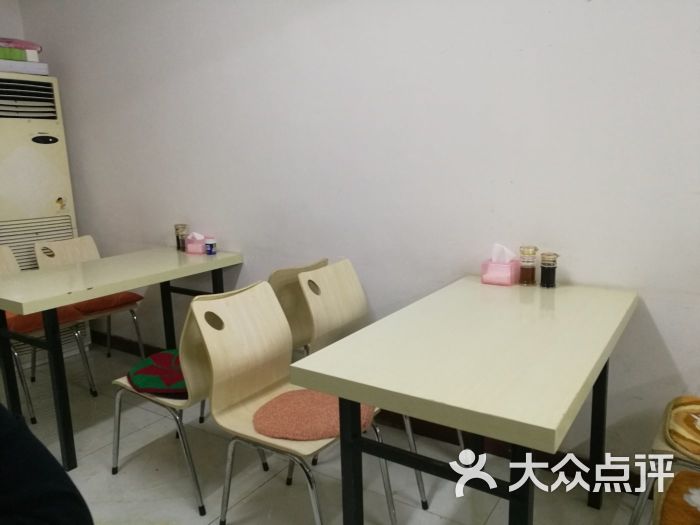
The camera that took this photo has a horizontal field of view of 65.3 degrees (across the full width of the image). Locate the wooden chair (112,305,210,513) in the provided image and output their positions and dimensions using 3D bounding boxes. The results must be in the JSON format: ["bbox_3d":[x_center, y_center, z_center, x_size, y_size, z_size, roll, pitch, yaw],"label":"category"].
[{"bbox_3d":[-0.649,0.464,2.145,0.580,0.800,0.385,5,13,33],"label":"wooden chair"}]

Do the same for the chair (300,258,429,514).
[{"bbox_3d":[0.134,0.435,2.171,0.580,0.800,0.385,6,13,36],"label":"chair"}]

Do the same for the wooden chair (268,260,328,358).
[{"bbox_3d":[-0.410,0.386,2.515,0.580,0.800,0.385,7,14,38],"label":"wooden chair"}]

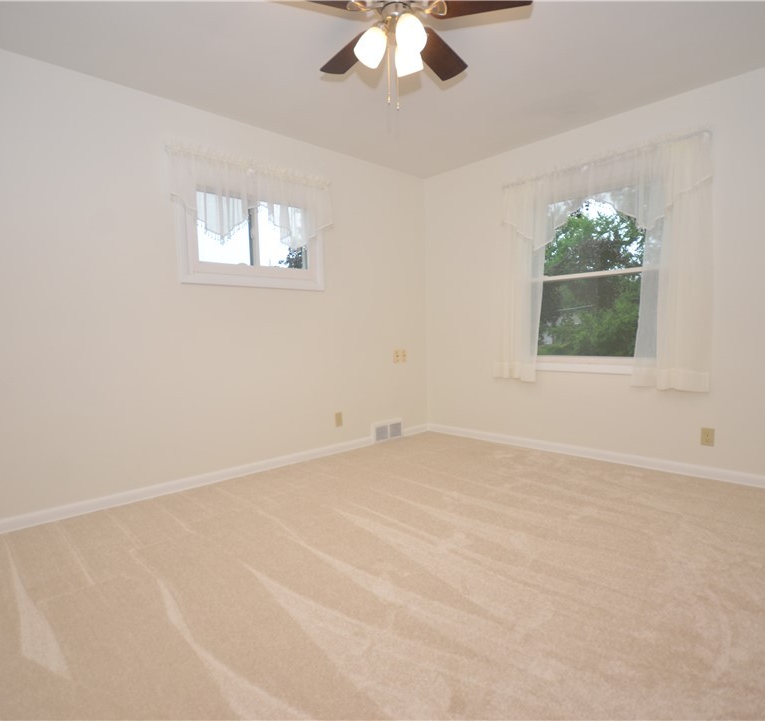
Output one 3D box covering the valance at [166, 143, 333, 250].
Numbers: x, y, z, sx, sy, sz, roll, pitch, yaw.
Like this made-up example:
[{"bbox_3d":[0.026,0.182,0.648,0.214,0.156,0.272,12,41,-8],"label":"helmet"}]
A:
[{"bbox_3d":[-0.835,-1.052,3.128,1.220,0.570,0.090,-5,5,-43],"label":"valance"}]

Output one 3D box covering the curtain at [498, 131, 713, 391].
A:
[{"bbox_3d":[1.471,-0.601,3.234,0.110,1.570,1.480,-5,5,-43],"label":"curtain"}]

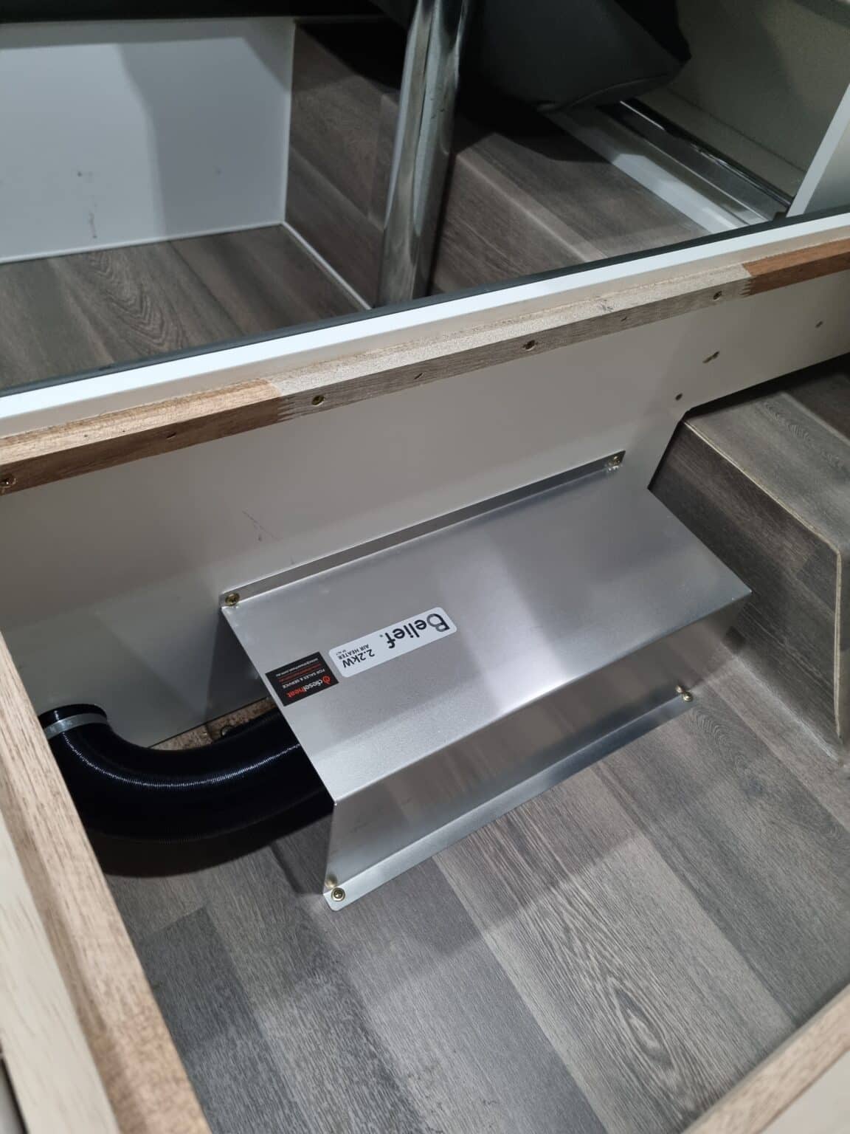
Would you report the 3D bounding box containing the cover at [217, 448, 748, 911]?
[{"bbox_3d":[0.060,0.076,0.735,0.410,0.171,0.193,-21,54,-27],"label":"cover"}]

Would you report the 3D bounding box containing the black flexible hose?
[{"bbox_3d":[-0.184,0.153,0.631,0.189,0.080,0.141,-21,54,-27],"label":"black flexible hose"}]

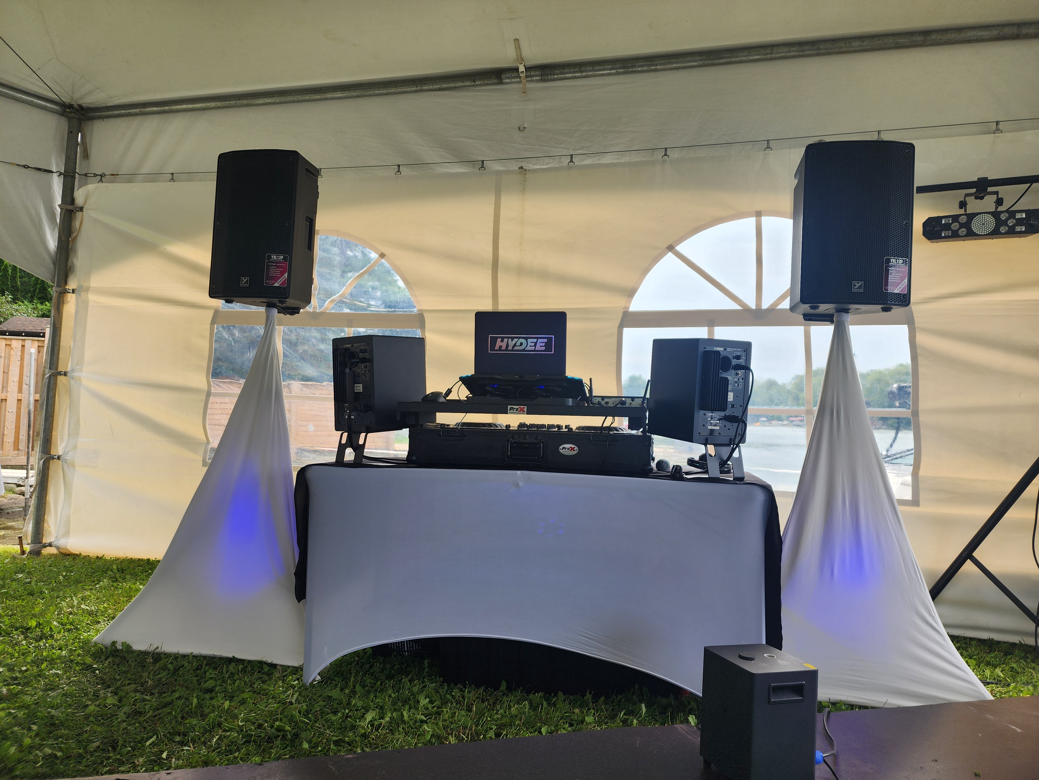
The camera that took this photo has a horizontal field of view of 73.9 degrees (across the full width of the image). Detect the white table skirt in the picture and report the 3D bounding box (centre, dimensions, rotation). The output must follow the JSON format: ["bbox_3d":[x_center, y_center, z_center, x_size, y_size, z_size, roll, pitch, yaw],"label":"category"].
[{"bbox_3d":[0.057,0.653,2.515,1.550,0.740,0.550,2,-2,8],"label":"white table skirt"}]

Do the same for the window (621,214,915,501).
[{"bbox_3d":[1.111,-0.153,3.160,1.288,1.276,0.030,1,-2,13],"label":"window"}]

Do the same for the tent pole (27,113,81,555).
[{"bbox_3d":[-2.738,-0.342,4.072,0.066,2.610,0.066,3,-2,13],"label":"tent pole"}]

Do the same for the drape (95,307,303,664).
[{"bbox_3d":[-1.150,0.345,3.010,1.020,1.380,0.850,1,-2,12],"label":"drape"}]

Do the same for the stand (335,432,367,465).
[{"bbox_3d":[-0.549,0.202,2.489,0.150,0.120,0.200,1,-2,31],"label":"stand"}]

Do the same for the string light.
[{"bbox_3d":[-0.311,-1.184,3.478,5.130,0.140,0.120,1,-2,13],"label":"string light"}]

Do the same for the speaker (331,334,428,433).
[{"bbox_3d":[-0.522,-0.024,2.587,0.212,0.335,0.282,-1,2,34],"label":"speaker"}]

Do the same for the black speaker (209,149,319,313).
[{"bbox_3d":[-1.044,-0.666,2.916,0.375,0.595,0.320,3,0,14],"label":"black speaker"}]

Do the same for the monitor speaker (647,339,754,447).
[{"bbox_3d":[0.619,-0.001,2.378,0.212,0.335,0.282,1,3,-21],"label":"monitor speaker"}]

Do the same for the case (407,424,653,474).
[{"bbox_3d":[0.060,0.213,2.579,0.800,0.145,0.500,2,-2,6],"label":"case"}]

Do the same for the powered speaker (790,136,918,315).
[{"bbox_3d":[1.208,-0.577,2.590,0.365,0.590,0.340,2,-2,8],"label":"powered speaker"}]

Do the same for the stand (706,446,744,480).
[{"bbox_3d":[0.637,0.228,2.340,0.155,0.135,0.190,2,-2,-21],"label":"stand"}]

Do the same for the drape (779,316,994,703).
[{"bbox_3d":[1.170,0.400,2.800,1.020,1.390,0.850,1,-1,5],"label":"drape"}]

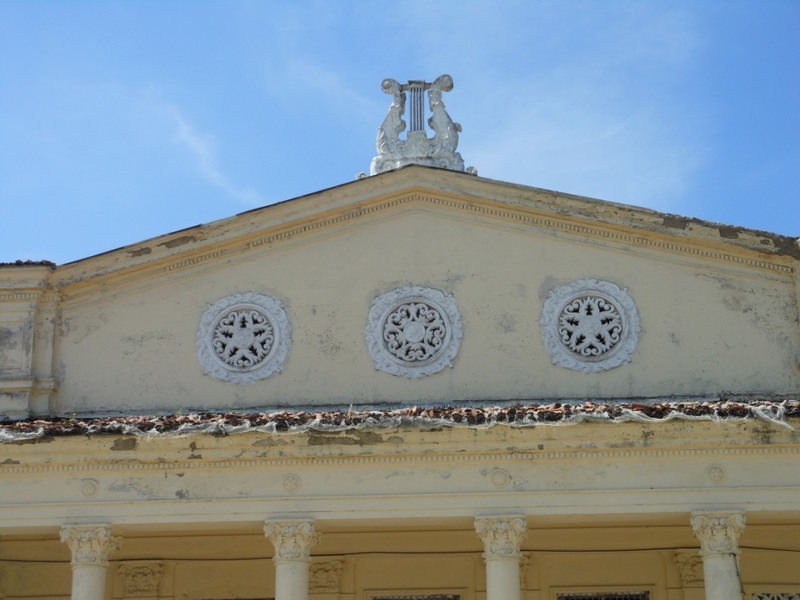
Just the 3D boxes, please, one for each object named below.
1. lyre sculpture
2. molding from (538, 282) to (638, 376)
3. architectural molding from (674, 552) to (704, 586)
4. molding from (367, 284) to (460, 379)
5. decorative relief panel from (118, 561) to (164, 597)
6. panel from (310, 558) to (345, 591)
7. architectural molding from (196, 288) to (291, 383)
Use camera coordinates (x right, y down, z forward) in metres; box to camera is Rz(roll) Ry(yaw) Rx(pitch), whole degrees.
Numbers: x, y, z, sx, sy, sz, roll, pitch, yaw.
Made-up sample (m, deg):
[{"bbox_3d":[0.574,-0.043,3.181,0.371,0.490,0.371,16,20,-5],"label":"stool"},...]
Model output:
[{"bbox_3d":[0.391,-3.119,27.247,1.846,1.938,0.500,-2,-18,6],"label":"lyre sculpture"},{"bbox_3d":[3.215,0.427,25.746,1.669,1.645,0.140,-2,-18,6],"label":"molding"},{"bbox_3d":[4.746,4.275,24.268,0.751,0.561,0.160,-2,-18,6],"label":"architectural molding"},{"bbox_3d":[0.238,0.535,26.046,1.660,1.665,0.140,-2,-18,6],"label":"molding"},{"bbox_3d":[-4.274,4.600,25.175,0.751,0.582,0.160,-2,-18,6],"label":"decorative relief panel"},{"bbox_3d":[-1.278,4.481,24.877,0.751,0.526,0.160,-2,-18,6],"label":"panel"},{"bbox_3d":[-2.693,0.632,26.343,1.642,1.639,0.140,-2,-18,6],"label":"architectural molding"}]

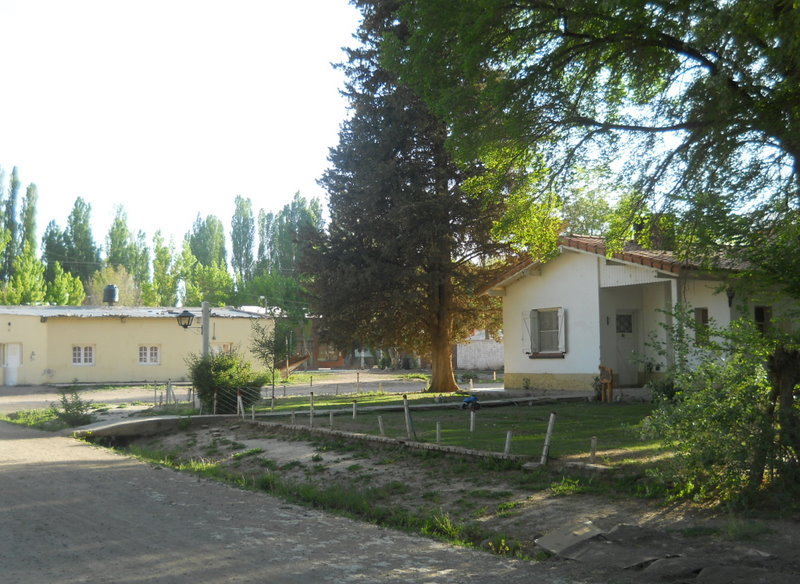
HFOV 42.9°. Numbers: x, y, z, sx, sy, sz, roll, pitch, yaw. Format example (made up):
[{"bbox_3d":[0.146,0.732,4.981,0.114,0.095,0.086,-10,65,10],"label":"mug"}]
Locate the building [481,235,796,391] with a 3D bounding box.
[{"bbox_3d":[8.369,0.699,30.447,9.500,4.300,7.700,2,-5,-34],"label":"building"}]

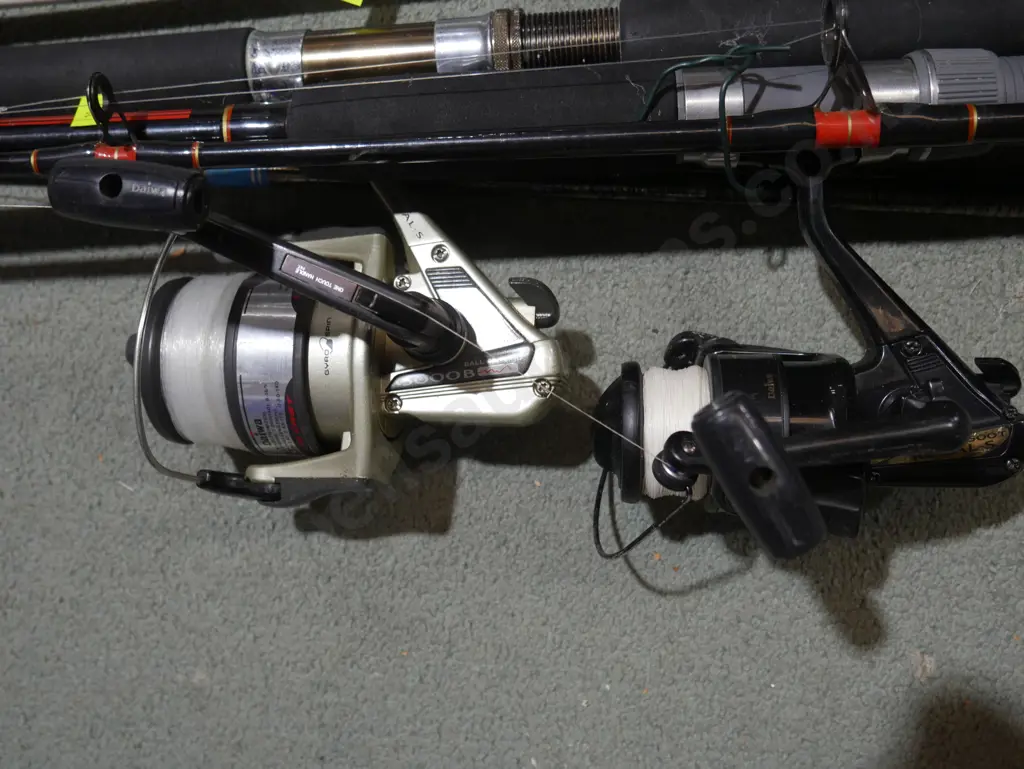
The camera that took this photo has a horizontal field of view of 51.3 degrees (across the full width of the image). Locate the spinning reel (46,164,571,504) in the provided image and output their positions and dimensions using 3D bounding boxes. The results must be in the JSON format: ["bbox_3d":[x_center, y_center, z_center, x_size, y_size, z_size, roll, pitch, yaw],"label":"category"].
[{"bbox_3d":[-0.067,-0.033,0.363,0.166,0.140,0.142,-2,78,7],"label":"spinning reel"}]

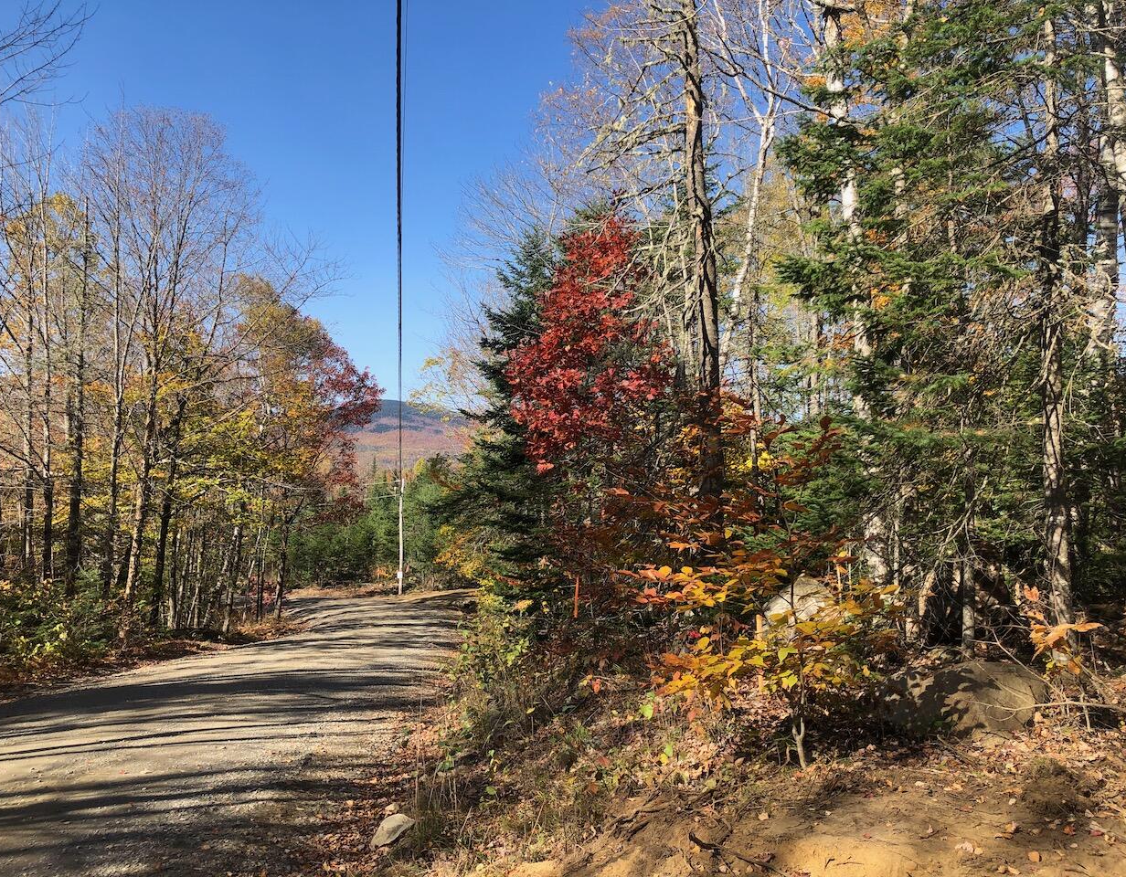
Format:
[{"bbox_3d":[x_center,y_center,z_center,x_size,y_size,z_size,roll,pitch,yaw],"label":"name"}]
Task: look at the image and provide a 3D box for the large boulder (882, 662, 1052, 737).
[{"bbox_3d":[2.456,1.605,5.850,0.942,0.415,0.640,0,-2,0],"label":"large boulder"}]

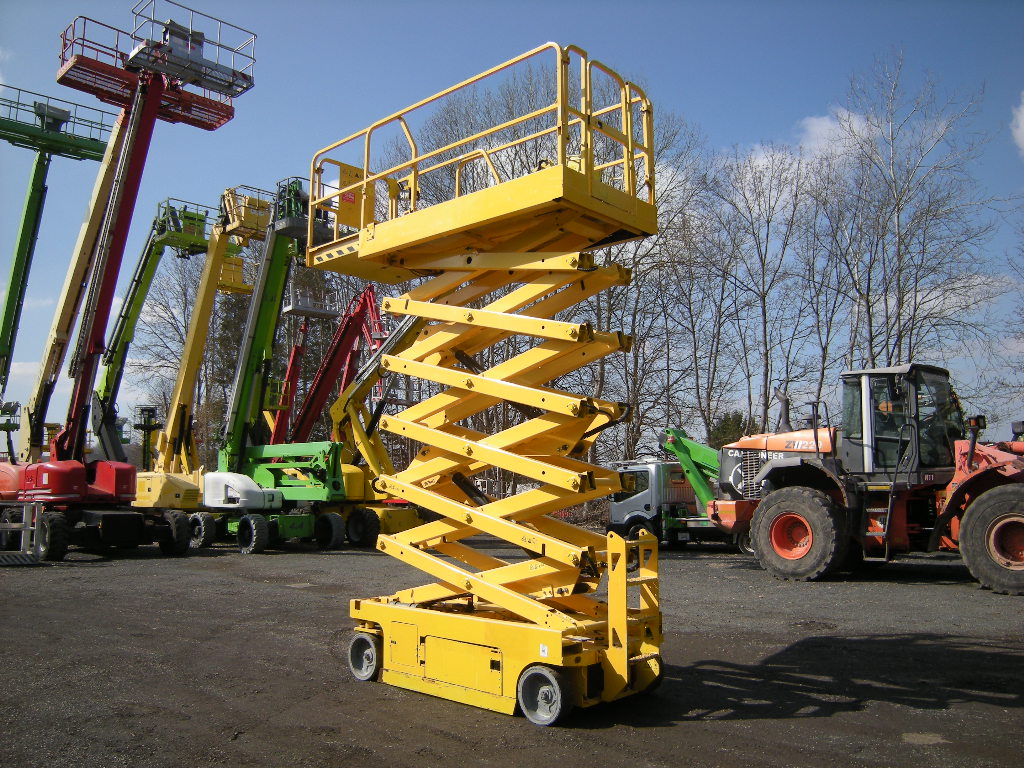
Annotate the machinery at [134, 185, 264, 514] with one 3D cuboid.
[{"bbox_3d":[-8.323,-0.268,21.826,5.600,8.900,2.400,-6,-9,41],"label":"machinery"}]

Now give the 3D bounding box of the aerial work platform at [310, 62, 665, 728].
[{"bbox_3d":[-0.356,0.051,7.115,3.260,4.800,1.240,-6,-9,41],"label":"aerial work platform"}]

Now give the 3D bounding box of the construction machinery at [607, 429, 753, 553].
[{"bbox_3d":[5.424,2.673,21.053,2.100,2.950,6.100,6,-9,-42],"label":"construction machinery"}]

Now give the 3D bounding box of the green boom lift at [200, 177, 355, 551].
[{"bbox_3d":[-5.686,-0.441,20.332,5.100,8.900,2.300,-6,-9,41],"label":"green boom lift"}]

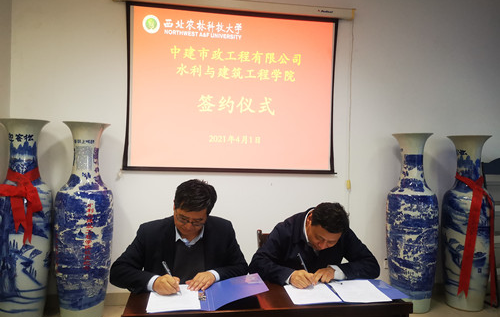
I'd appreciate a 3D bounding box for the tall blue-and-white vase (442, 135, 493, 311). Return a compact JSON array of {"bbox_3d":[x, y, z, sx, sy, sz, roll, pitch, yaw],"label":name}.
[{"bbox_3d":[2.096,0.607,3.765,0.455,1.633,0.455,1,0,-9],"label":"tall blue-and-white vase"}]

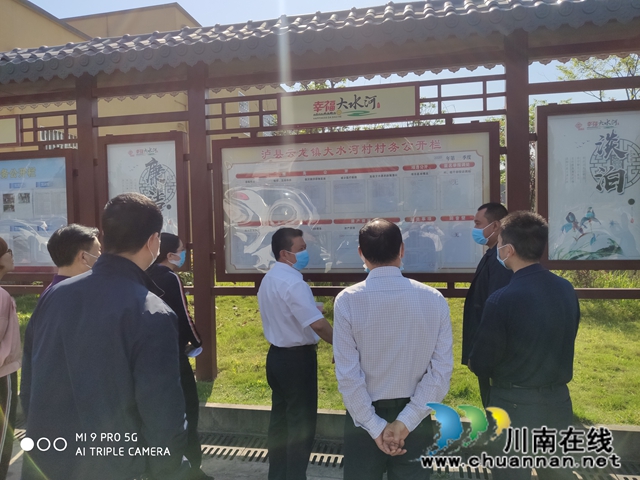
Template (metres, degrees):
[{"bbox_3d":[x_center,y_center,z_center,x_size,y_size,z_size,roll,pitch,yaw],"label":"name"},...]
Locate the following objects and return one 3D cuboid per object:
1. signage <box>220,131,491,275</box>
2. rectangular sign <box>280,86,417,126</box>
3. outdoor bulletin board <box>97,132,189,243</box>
[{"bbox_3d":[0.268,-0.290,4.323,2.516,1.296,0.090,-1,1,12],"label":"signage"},{"bbox_3d":[0.245,-1.186,4.296,1.220,0.289,0.050,-1,1,12],"label":"rectangular sign"},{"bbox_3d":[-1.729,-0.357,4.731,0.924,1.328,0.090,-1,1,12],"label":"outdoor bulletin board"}]

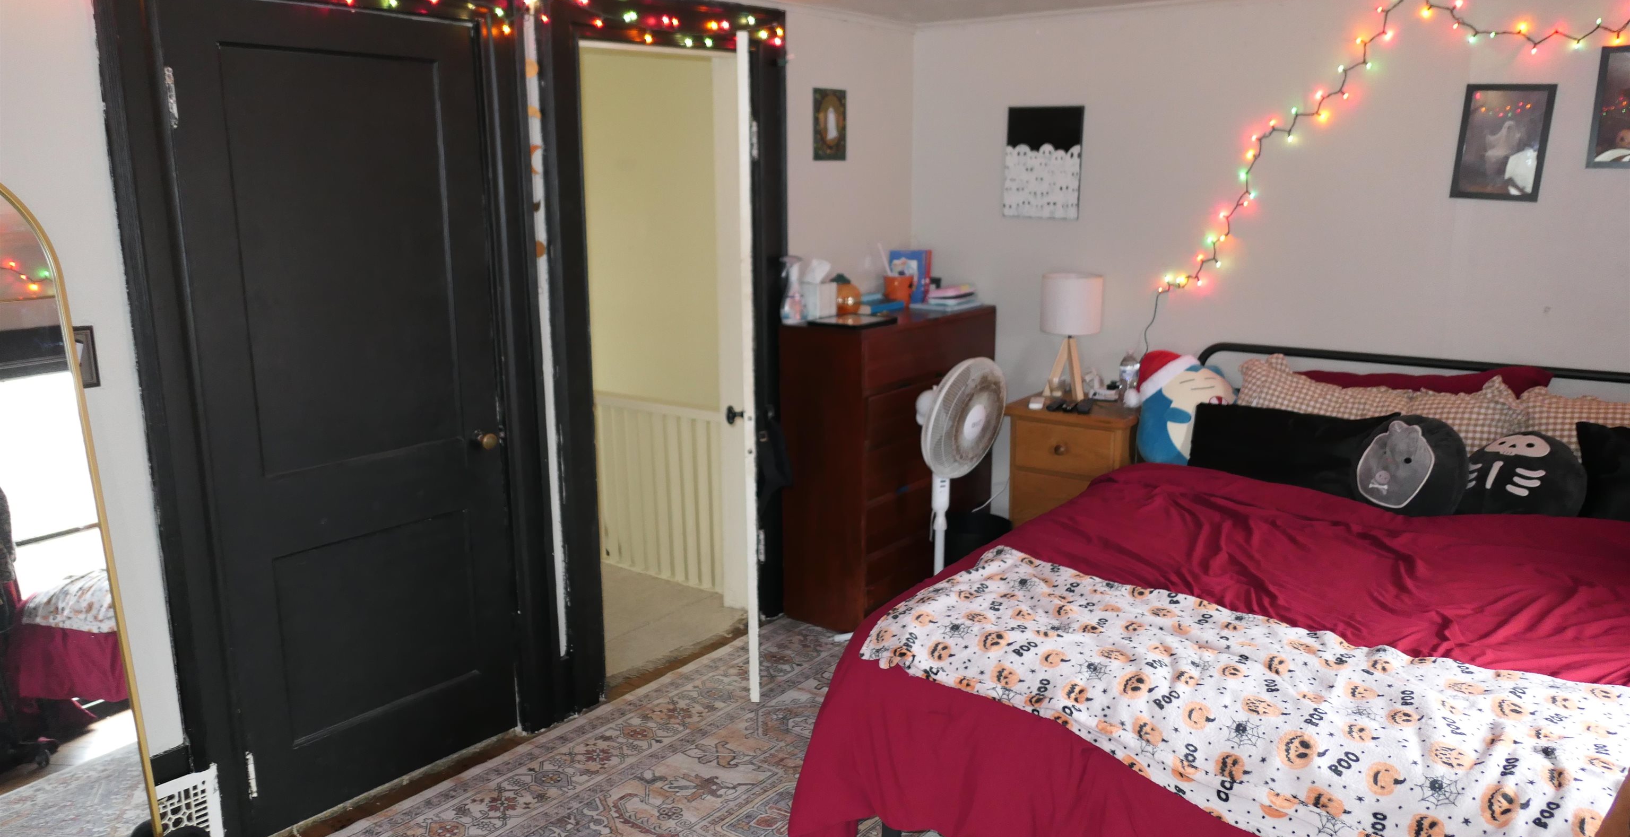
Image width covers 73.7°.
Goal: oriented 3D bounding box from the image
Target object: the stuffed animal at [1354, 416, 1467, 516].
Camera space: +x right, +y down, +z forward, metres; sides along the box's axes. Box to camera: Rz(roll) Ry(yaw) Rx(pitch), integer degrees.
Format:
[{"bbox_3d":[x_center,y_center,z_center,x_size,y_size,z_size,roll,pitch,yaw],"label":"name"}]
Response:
[{"bbox_3d":[1.690,0.149,3.092,0.220,0.330,0.330,10,4,-38],"label":"stuffed animal"}]

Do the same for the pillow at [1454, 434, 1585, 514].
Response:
[{"bbox_3d":[1.936,0.171,2.968,0.340,0.300,0.240,13,-2,45],"label":"pillow"}]

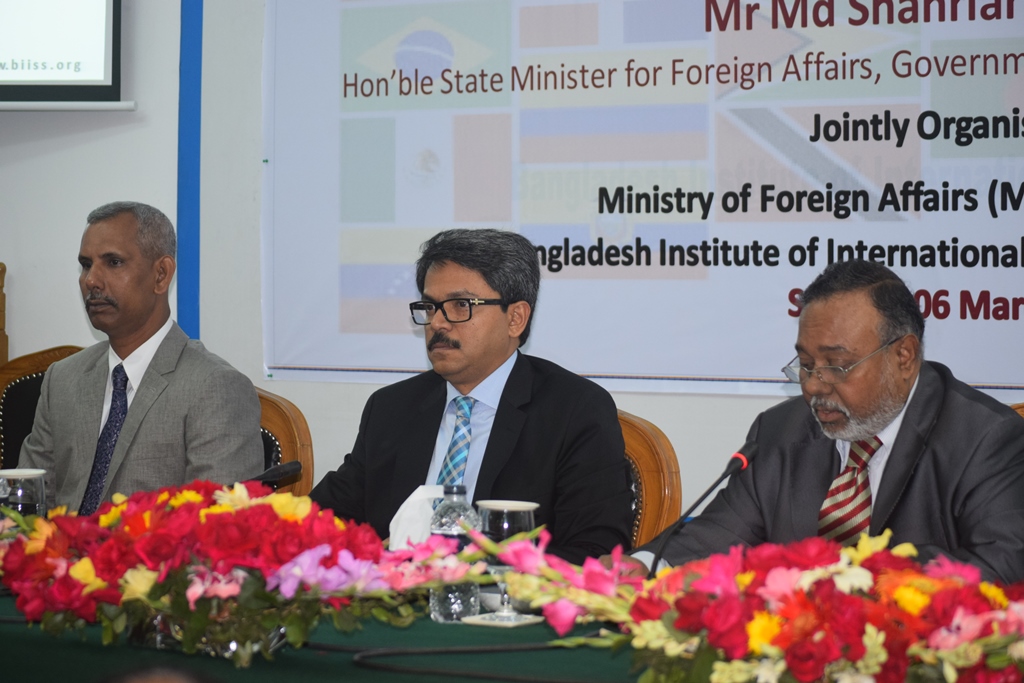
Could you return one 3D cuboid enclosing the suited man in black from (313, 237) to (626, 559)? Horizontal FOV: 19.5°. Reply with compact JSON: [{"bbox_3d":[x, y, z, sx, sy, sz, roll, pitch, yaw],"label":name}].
[{"bbox_3d":[-0.145,0.470,4.680,0.570,1.300,0.780,1,1,32],"label":"suited man in black"}]

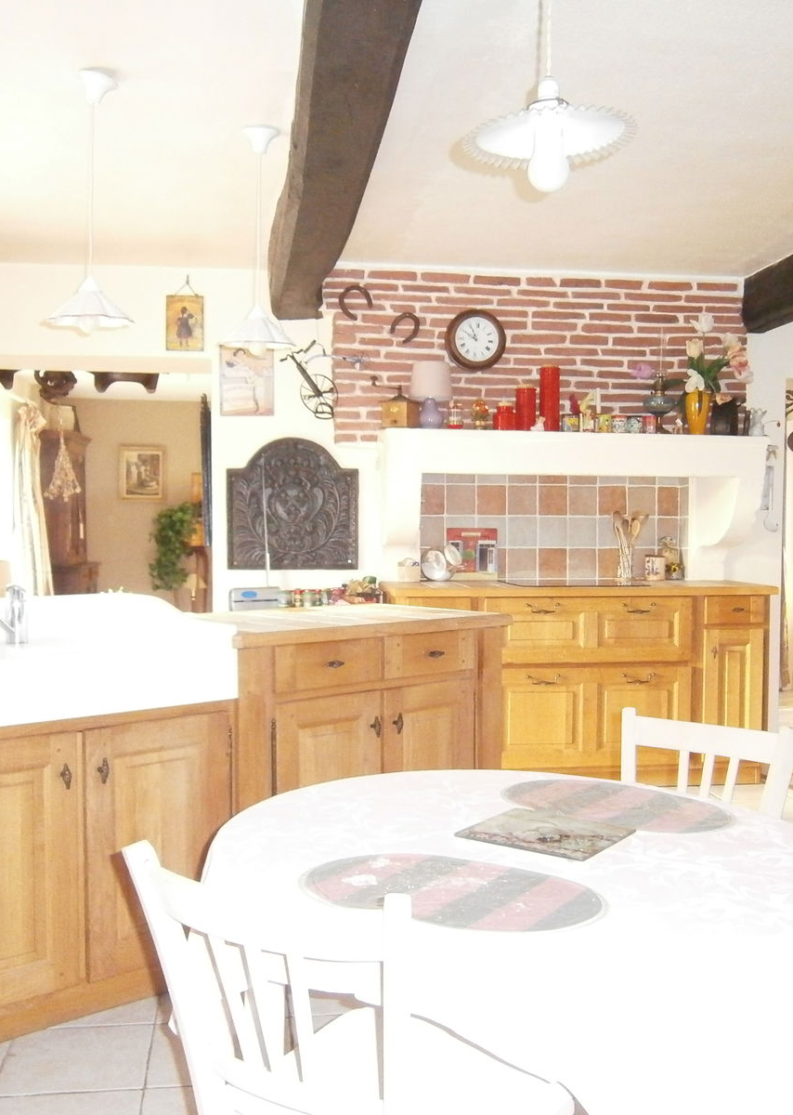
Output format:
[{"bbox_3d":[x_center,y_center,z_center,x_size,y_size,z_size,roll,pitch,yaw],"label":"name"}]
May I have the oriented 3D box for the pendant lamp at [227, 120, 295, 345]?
[{"bbox_3d":[-0.425,-0.975,3.439,0.245,0.697,0.245,0,2,-7],"label":"pendant lamp"}]

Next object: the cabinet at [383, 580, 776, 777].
[{"bbox_3d":[0.802,0.566,5.174,1.705,0.891,0.617,0,2,-7],"label":"cabinet"}]

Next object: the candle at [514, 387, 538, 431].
[{"bbox_3d":[0.607,-0.689,5.223,0.093,0.224,0.093,0,3,-9],"label":"candle"}]

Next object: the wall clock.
[{"bbox_3d":[0.384,-1.058,5.443,0.300,0.296,0.065,0,3,-9],"label":"wall clock"}]

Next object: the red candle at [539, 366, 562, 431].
[{"bbox_3d":[0.721,-0.737,5.238,0.098,0.318,0.098,0,3,-9],"label":"red candle"}]

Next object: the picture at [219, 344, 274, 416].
[{"bbox_3d":[-0.715,-0.846,5.330,0.260,0.343,0.020,0,3,-9],"label":"picture"}]

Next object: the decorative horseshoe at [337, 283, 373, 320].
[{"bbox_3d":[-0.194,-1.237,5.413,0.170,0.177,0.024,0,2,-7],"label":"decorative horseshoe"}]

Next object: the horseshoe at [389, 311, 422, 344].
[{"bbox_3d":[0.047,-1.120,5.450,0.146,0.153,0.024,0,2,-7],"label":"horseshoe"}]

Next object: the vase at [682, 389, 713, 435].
[{"bbox_3d":[1.429,-0.681,5.284,0.126,0.219,0.126,0,2,-7],"label":"vase"}]

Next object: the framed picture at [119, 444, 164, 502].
[{"bbox_3d":[-2.439,-0.813,10.739,0.433,0.530,0.035,0,2,-7],"label":"framed picture"}]

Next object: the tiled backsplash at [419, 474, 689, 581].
[{"bbox_3d":[0.805,-0.147,5.572,1.396,0.540,0.030,0,3,-9],"label":"tiled backsplash"}]

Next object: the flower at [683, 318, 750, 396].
[{"bbox_3d":[1.529,-0.959,5.284,0.319,0.374,0.255,0,2,-7],"label":"flower"}]

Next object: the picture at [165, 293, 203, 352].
[{"bbox_3d":[-1.017,-1.127,5.364,0.178,0.269,0.020,0,2,-7],"label":"picture"}]

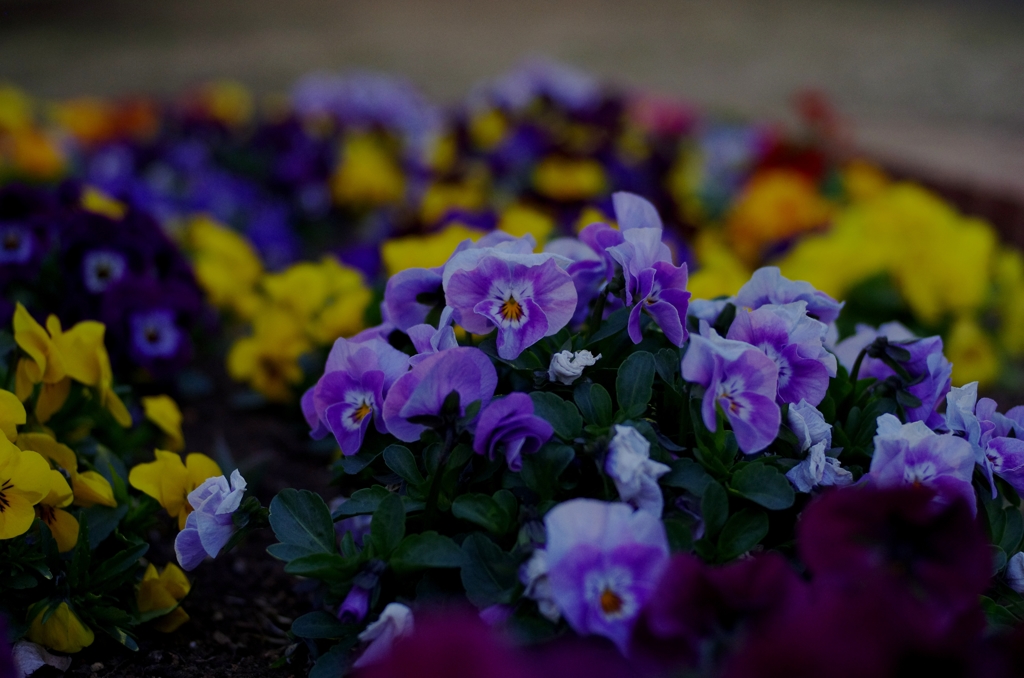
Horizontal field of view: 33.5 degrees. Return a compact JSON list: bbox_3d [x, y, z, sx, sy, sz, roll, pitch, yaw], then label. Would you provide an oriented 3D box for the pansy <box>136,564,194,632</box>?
[{"bbox_3d":[-0.120,0.090,0.590,0.018,0.023,0.016,-2,6,-23],"label":"pansy"}]

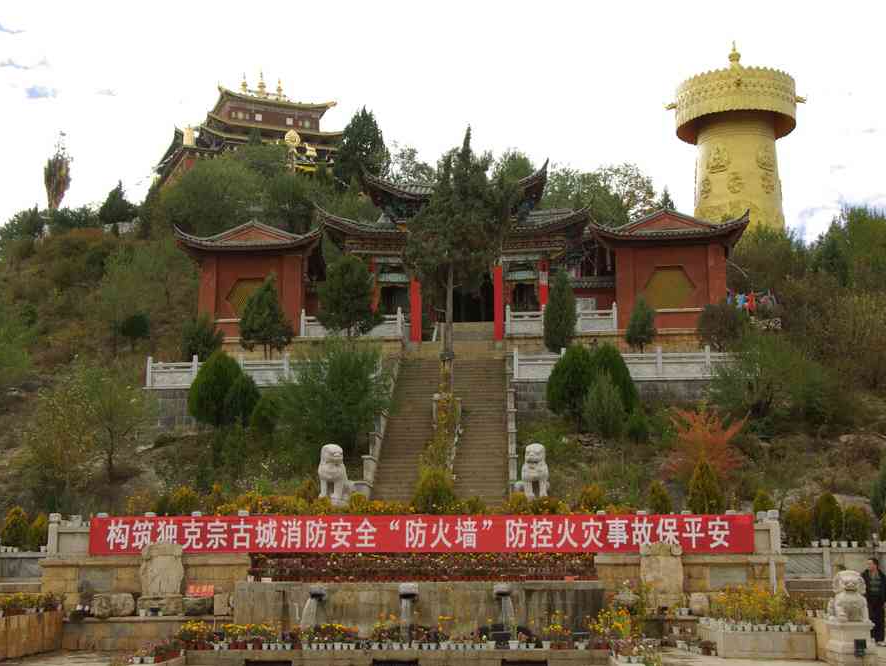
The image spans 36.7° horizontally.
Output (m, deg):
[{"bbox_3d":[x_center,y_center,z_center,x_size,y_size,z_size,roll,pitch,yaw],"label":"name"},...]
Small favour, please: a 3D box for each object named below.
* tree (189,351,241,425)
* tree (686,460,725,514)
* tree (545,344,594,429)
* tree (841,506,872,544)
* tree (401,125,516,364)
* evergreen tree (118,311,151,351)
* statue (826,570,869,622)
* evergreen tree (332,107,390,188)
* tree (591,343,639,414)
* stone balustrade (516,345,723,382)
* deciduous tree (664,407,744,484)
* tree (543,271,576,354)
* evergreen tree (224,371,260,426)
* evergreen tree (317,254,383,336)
[{"bbox_3d":[-7.674,1.910,45.123,1.785,2.656,1.785,0,-10,0],"label":"tree"},{"bbox_3d":[6.058,3.658,30.800,0.877,1.423,0.877,-2,-10,11],"label":"tree"},{"bbox_3d":[4.173,1.781,44.025,1.649,2.825,1.649,0,-10,0],"label":"tree"},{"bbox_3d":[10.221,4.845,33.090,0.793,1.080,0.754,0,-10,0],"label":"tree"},{"bbox_3d":[0.576,-3.020,46.600,3.841,8.596,3.841,0,-10,1],"label":"tree"},{"bbox_3d":[-11.098,-0.092,48.123,1.154,1.463,1.096,0,-10,0],"label":"evergreen tree"},{"bbox_3d":[6.320,4.107,20.804,0.600,0.810,0.680,-1,-10,5],"label":"statue"},{"bbox_3d":[-5.496,-12.104,90.000,3.911,6.583,3.911,0,-10,-3],"label":"evergreen tree"},{"bbox_3d":[5.142,1.436,40.495,1.578,2.325,1.499,0,-10,0],"label":"tree"},{"bbox_3d":[5.686,0.983,43.000,7.000,1.150,0.300,-1,-10,3],"label":"stone balustrade"},{"bbox_3d":[7.347,3.189,37.500,2.250,2.250,2.100,-1,-10,3],"label":"deciduous tree"},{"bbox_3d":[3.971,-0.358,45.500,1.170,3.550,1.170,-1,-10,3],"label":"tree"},{"bbox_3d":[-6.279,2.098,41.800,1.150,1.750,1.150,-1,-10,3],"label":"evergreen tree"},{"bbox_3d":[-3.039,-1.091,43.755,2.196,3.039,2.087,0,-10,0],"label":"evergreen tree"}]

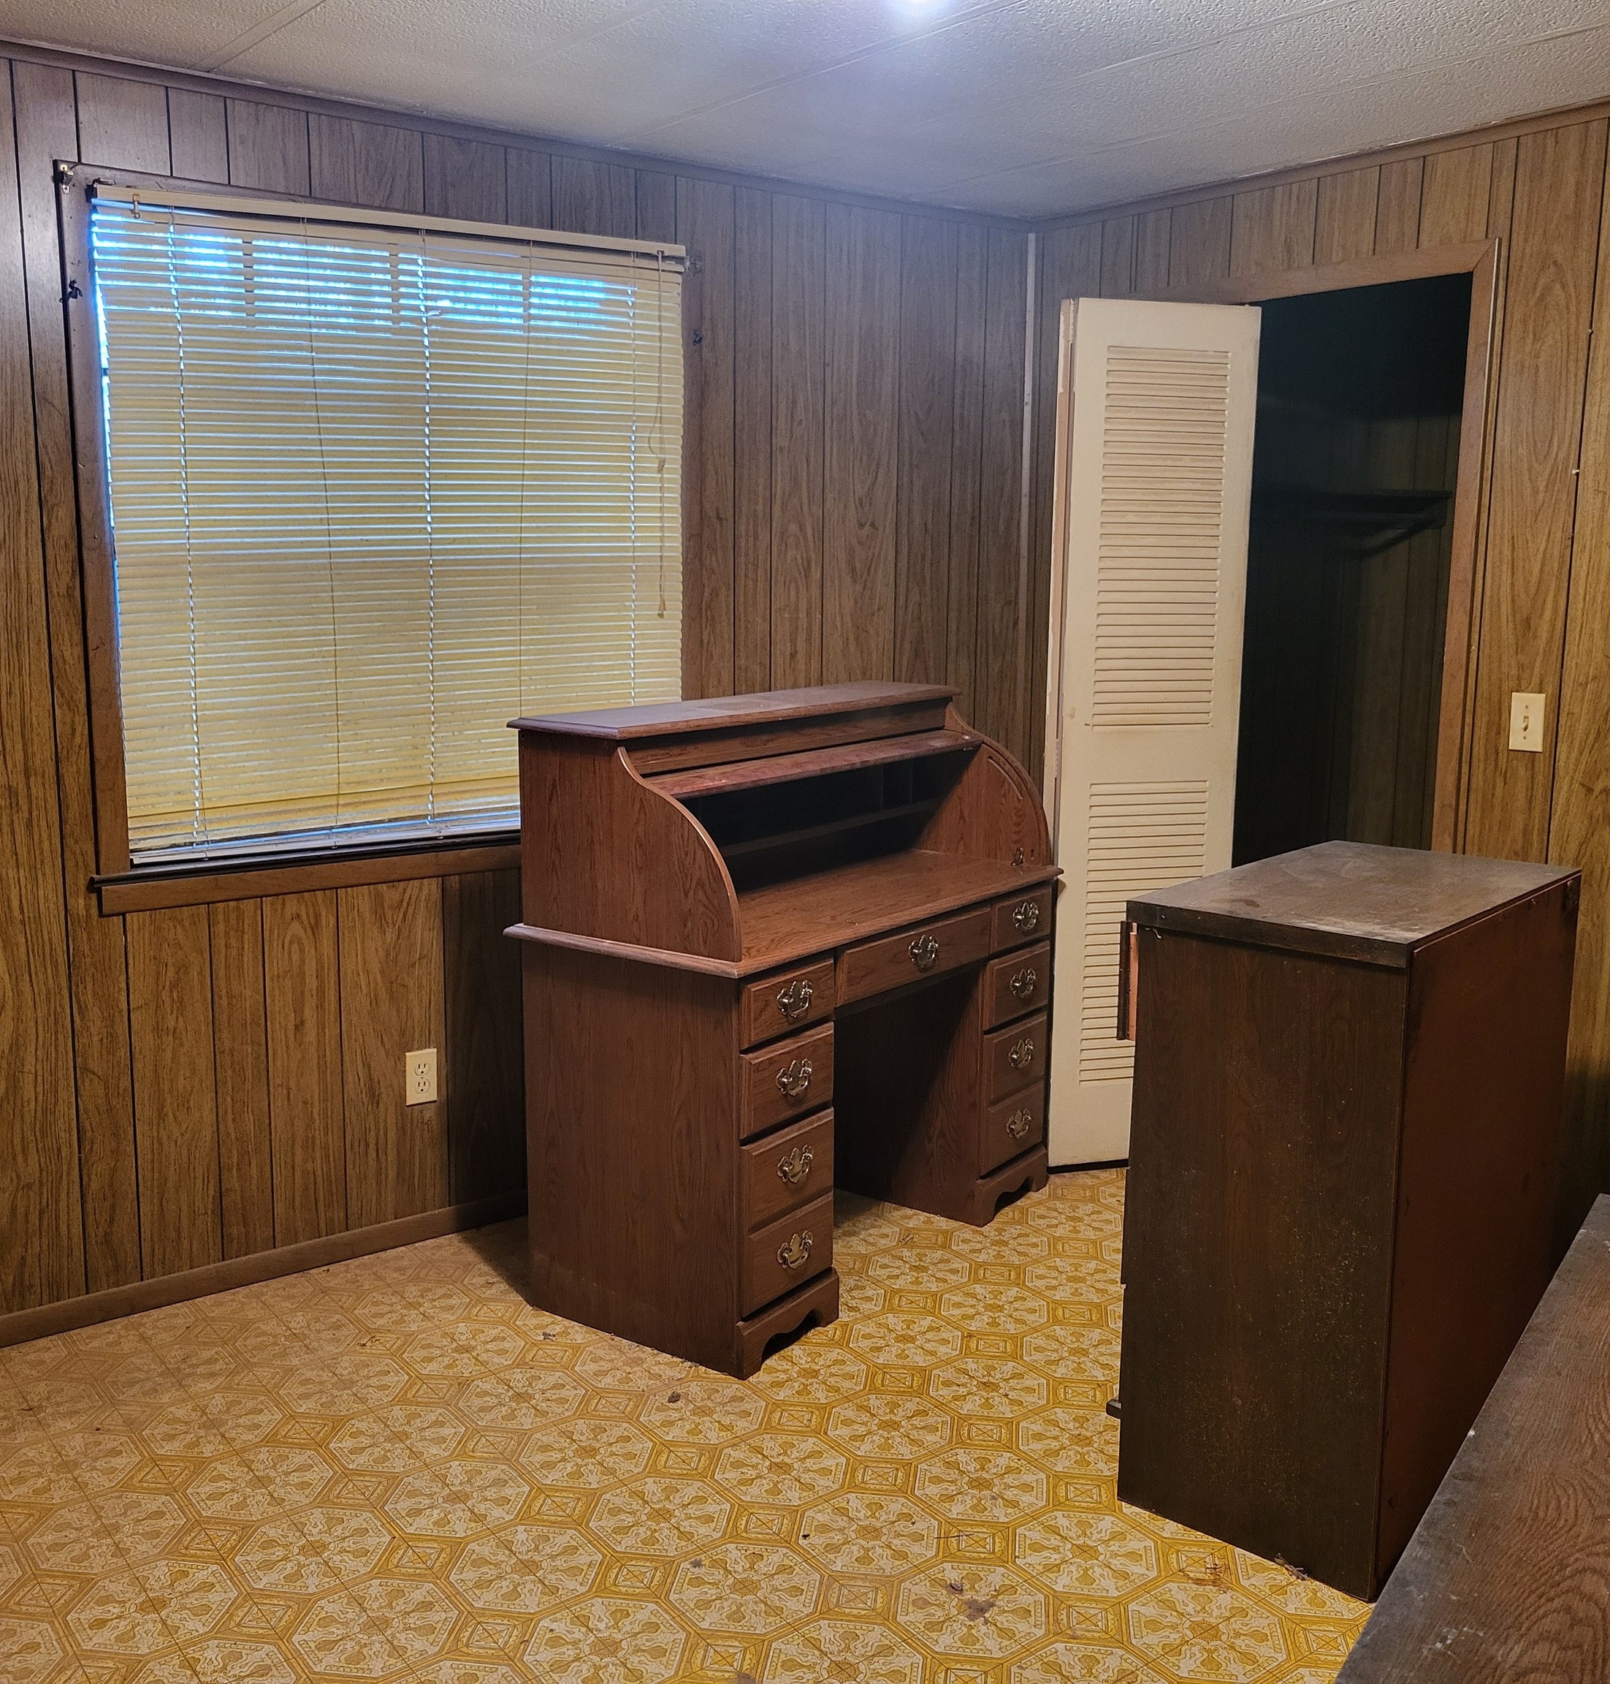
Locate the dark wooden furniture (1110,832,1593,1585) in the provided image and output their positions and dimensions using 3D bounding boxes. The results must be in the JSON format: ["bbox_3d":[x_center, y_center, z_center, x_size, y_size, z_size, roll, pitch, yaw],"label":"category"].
[{"bbox_3d":[0.875,0.536,2.723,0.436,0.950,0.767,8,12,39],"label":"dark wooden furniture"}]

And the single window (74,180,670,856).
[{"bbox_3d":[-0.758,-0.612,3.394,1.238,1.227,0.090,-7,12,-37],"label":"single window"}]

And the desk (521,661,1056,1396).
[{"bbox_3d":[0.018,0.291,3.539,0.555,1.147,1.235,7,11,34],"label":"desk"}]

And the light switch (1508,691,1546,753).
[{"bbox_3d":[1.437,-0.237,3.356,0.013,0.115,0.070,-7,12,-37],"label":"light switch"}]

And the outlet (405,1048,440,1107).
[{"bbox_3d":[-0.803,0.496,3.547,0.070,0.115,0.010,-7,12,-37],"label":"outlet"}]

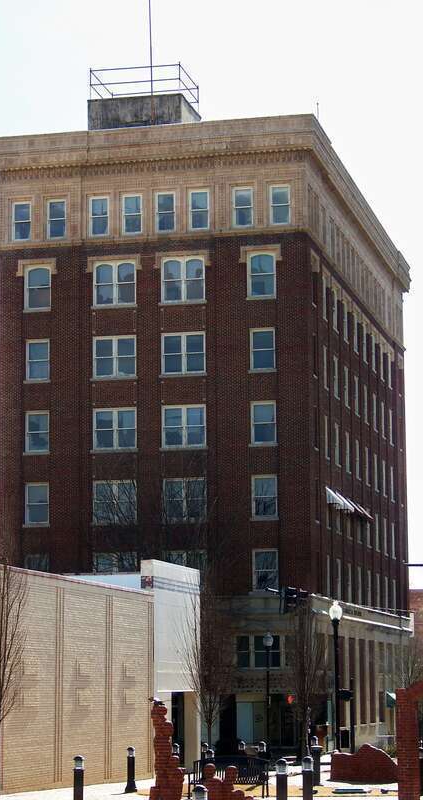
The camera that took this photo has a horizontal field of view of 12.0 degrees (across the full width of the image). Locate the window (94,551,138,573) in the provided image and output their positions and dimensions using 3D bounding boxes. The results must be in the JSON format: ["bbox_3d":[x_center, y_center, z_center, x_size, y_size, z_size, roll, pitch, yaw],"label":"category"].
[{"bbox_3d":[-4.223,7.635,88.981,2.000,1.820,0.150,-2,-8,13],"label":"window"}]

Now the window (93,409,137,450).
[{"bbox_3d":[-4.287,1.339,90.672,1.997,1.885,0.150,-2,-8,13],"label":"window"}]

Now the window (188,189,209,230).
[{"bbox_3d":[-0.552,-8.625,91.251,0.969,1.905,0.160,-2,-9,13],"label":"window"}]

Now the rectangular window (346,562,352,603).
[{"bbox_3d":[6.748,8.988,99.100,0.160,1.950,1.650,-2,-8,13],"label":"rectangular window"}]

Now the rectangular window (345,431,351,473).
[{"bbox_3d":[6.654,2.565,98.135,0.140,1.900,1.120,-2,-8,13],"label":"rectangular window"}]

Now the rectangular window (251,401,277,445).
[{"bbox_3d":[2.383,1.011,90.437,1.150,2.000,0.160,-2,-8,13],"label":"rectangular window"}]

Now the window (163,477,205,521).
[{"bbox_3d":[-1.183,4.438,89.491,1.975,1.908,0.160,-2,-9,13],"label":"window"}]

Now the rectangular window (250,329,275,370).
[{"bbox_3d":[2.332,-2.213,89.644,1.115,1.892,0.150,-2,-8,13],"label":"rectangular window"}]

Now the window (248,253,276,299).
[{"bbox_3d":[2.252,-5.568,90.147,1.283,2.035,0.160,-2,-9,13],"label":"window"}]

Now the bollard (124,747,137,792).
[{"bbox_3d":[-1.856,8.545,46.500,0.280,1.065,0.280,-2,-8,13],"label":"bollard"}]

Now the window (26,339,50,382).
[{"bbox_3d":[-7.873,-1.809,91.188,1.100,1.870,0.150,-2,-8,13],"label":"window"}]

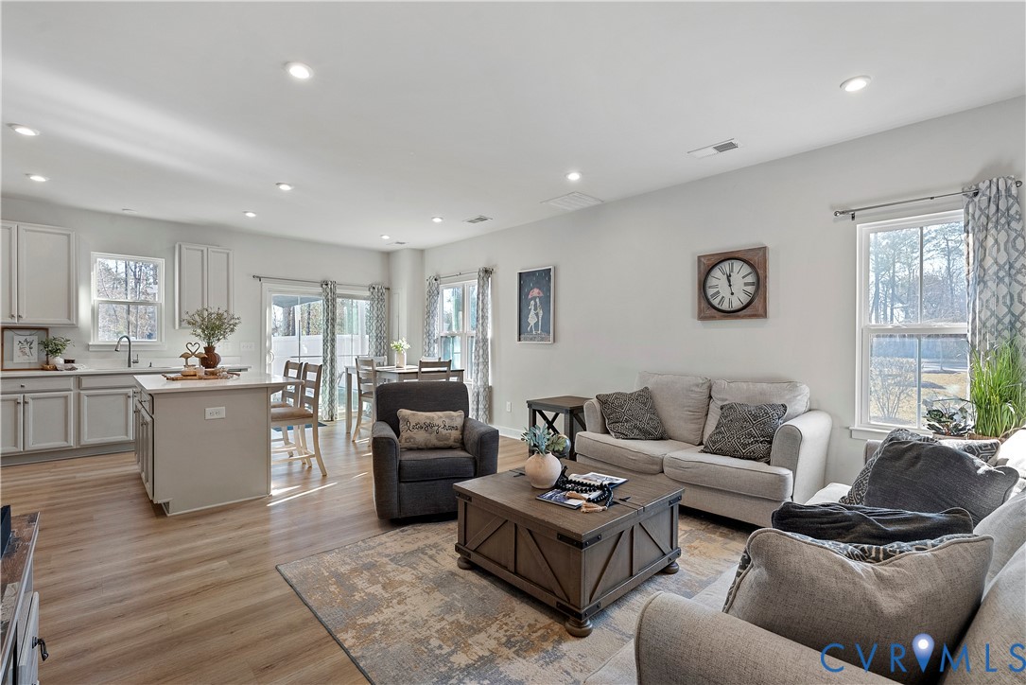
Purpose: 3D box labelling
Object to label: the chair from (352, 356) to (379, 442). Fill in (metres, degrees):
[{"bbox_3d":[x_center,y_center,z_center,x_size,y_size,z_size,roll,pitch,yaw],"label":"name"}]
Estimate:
[{"bbox_3d":[-1.634,0.714,5.700,0.530,1.030,0.450,0,1,-42],"label":"chair"}]

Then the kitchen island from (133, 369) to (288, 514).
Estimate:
[{"bbox_3d":[-2.699,0.776,4.098,1.030,0.914,1.660,0,0,-43],"label":"kitchen island"}]

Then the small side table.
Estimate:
[{"bbox_3d":[0.575,0.923,4.644,0.670,0.649,0.580,0,0,-43],"label":"small side table"}]

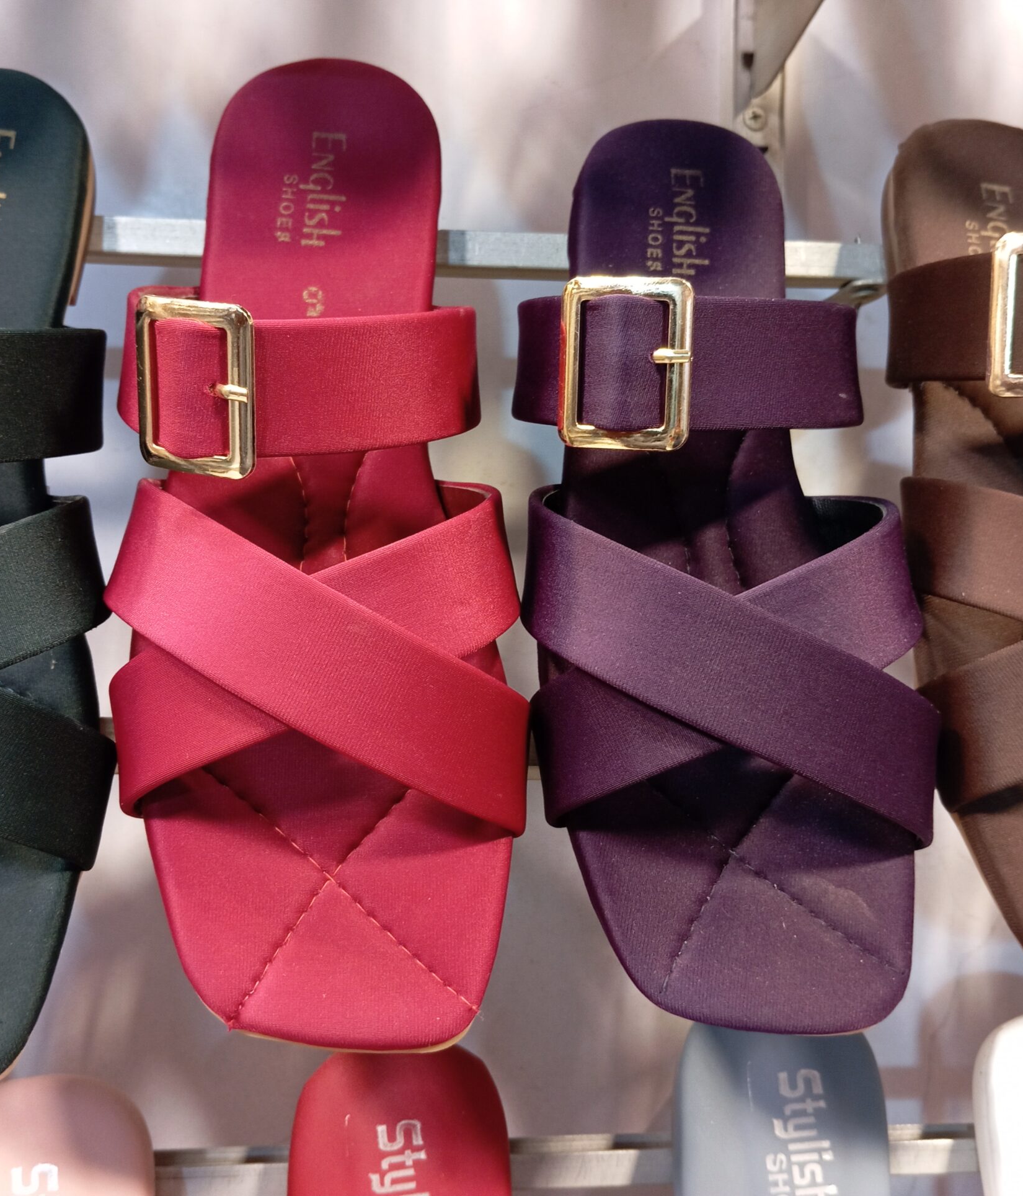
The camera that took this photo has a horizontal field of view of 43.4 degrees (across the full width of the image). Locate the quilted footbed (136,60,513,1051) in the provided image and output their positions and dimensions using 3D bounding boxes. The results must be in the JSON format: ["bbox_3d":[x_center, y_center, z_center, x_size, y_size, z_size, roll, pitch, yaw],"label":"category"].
[{"bbox_3d":[-0.049,-0.018,0.324,0.089,0.250,0.027,-3,-12,-5],"label":"quilted footbed"}]

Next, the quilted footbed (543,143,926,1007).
[{"bbox_3d":[0.048,-0.014,0.347,0.090,0.250,0.027,-4,-15,-6],"label":"quilted footbed"}]

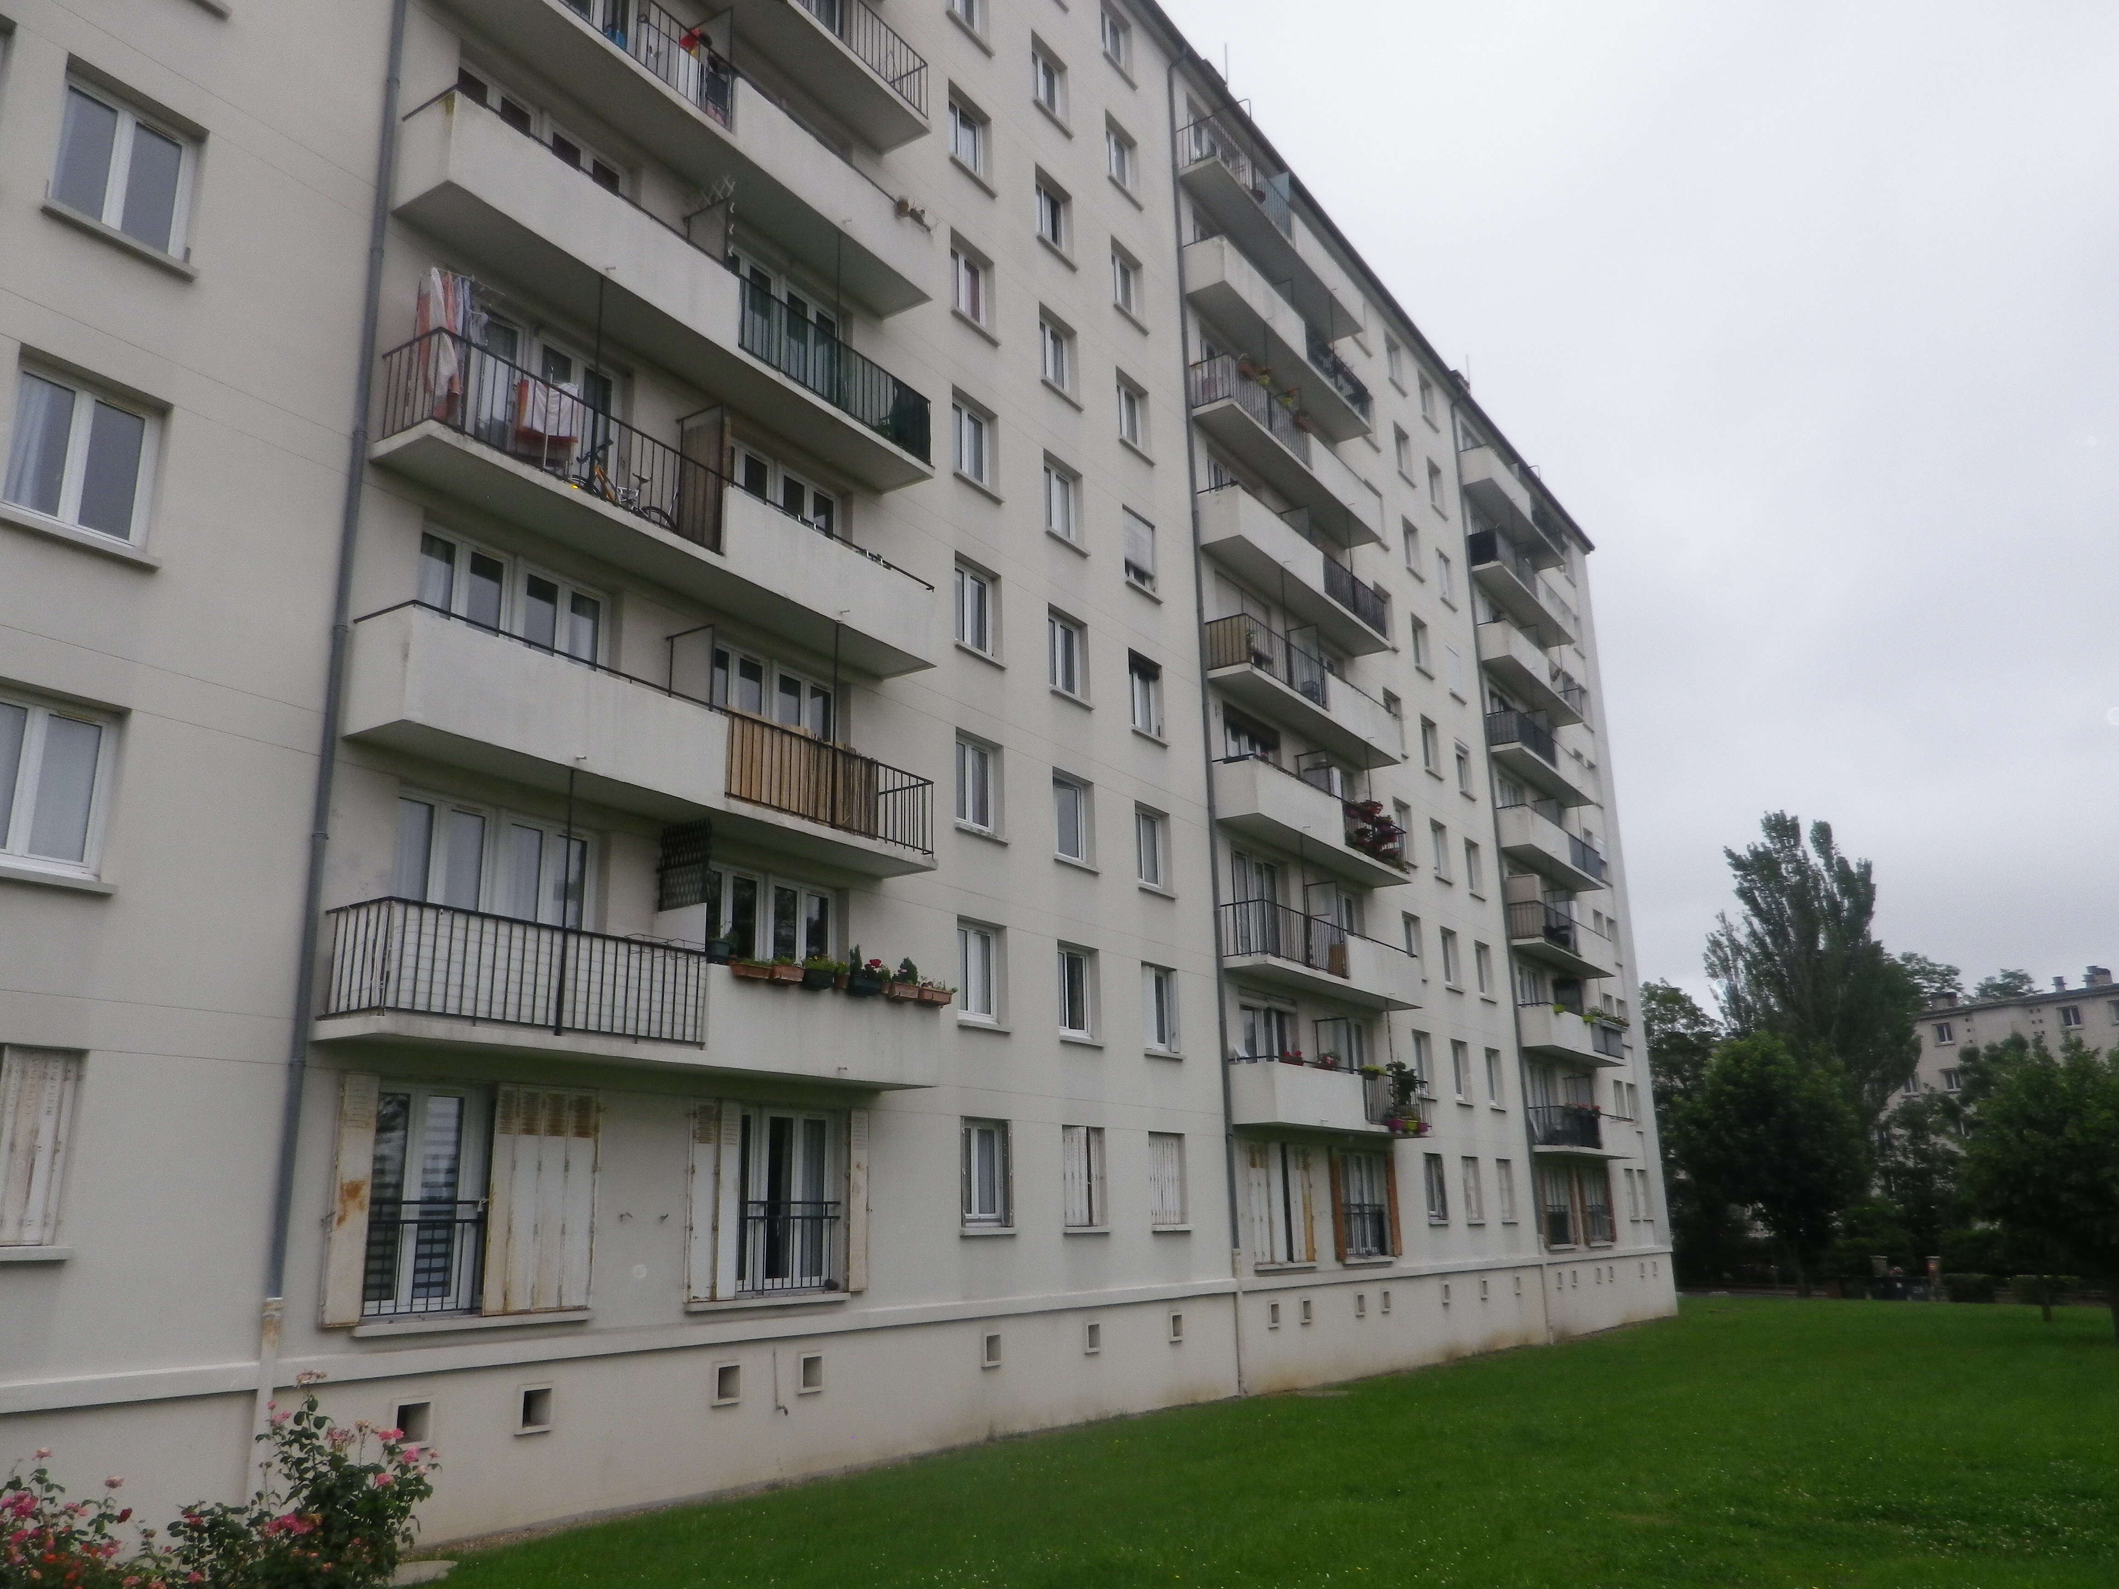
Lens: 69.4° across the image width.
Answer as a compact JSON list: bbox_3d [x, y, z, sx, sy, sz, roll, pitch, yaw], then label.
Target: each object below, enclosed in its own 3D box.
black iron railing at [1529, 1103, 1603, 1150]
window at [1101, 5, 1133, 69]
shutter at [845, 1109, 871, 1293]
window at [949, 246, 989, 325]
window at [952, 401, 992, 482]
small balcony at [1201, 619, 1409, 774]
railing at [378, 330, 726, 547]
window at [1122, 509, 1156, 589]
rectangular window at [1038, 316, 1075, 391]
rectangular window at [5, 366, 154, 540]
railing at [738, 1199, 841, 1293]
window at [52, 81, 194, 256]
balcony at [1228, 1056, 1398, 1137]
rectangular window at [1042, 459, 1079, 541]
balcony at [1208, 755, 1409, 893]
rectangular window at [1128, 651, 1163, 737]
[{"bbox_3d":[14.121,9.329,42.620,0.890,1.031,3.912,-12,-19,32],"label":"black iron railing"},{"bbox_3d":[1.053,-15.197,30.997,0.162,1.395,1.163,-12,-19,32],"label":"window"},{"bbox_3d":[-2.375,4.848,18.314,0.102,2.088,0.316,-12,-19,32],"label":"shutter"},{"bbox_3d":[-1.512,-8.153,24.667,0.142,1.395,1.173,-12,-19,32],"label":"window"},{"bbox_3d":[-1.440,-5.472,23.897,0.142,1.395,1.173,-12,-19,32],"label":"window"},{"bbox_3d":[5.217,-1.983,31.752,0.872,1.120,7.456,-12,-19,32],"label":"small balcony"},{"bbox_3d":[-5.187,-3.484,16.077,0.890,0.991,3.750,-12,-19,32],"label":"railing"},{"bbox_3d":[1.378,-4.378,27.588,0.138,1.320,1.141,-12,-19,32],"label":"window"},{"bbox_3d":[-0.094,-7.467,26.308,0.132,1.426,1.141,-12,-19,32],"label":"rectangular window"},{"bbox_3d":[-8.023,-2.735,12.470,0.138,1.293,1.155,-12,-19,32],"label":"rectangular window"},{"bbox_3d":[-3.125,5.148,17.475,0.051,0.950,1.850,-12,-19,32],"label":"railing"},{"bbox_3d":[-8.118,-5.404,13.235,0.142,1.395,1.183,-12,-19,32],"label":"window"},{"bbox_3d":[5.411,5.953,29.460,0.894,1.059,7.233,-12,-19,32],"label":"balcony"},{"bbox_3d":[-0.025,-4.823,25.553,0.132,1.426,1.141,-12,-19,32],"label":"rectangular window"},{"bbox_3d":[5.286,0.660,30.998,0.872,1.120,7.456,-12,-19,32],"label":"balcony"},{"bbox_3d":[1.439,-1.743,27.179,0.162,1.395,1.163,-12,-19,32],"label":"rectangular window"}]

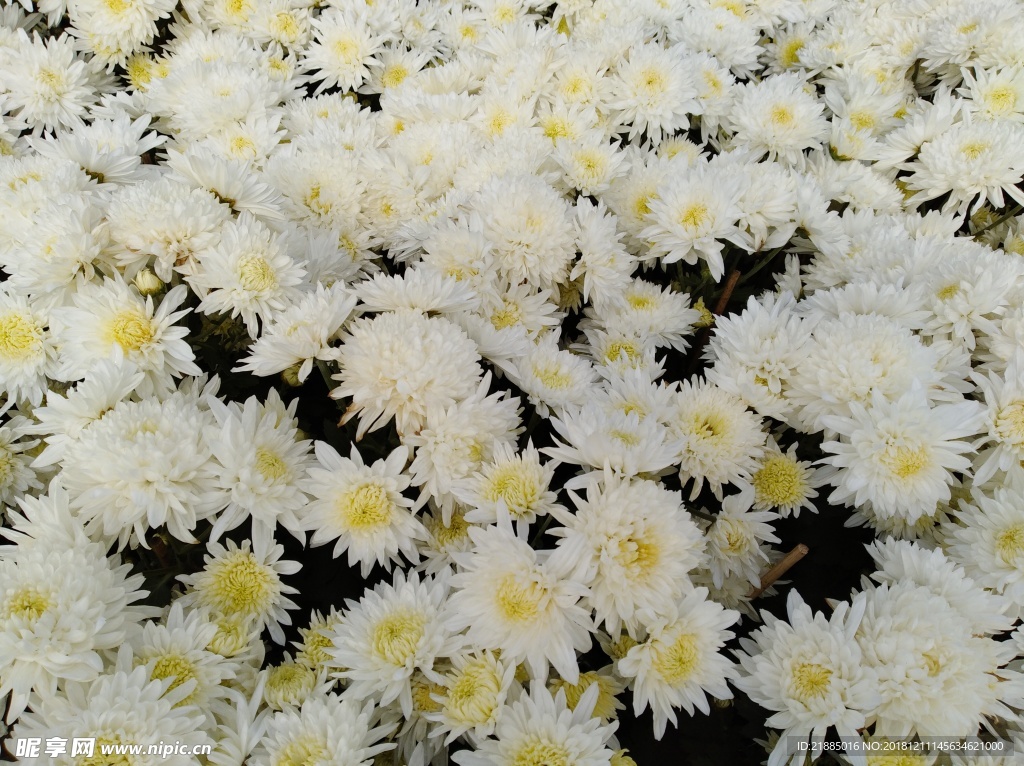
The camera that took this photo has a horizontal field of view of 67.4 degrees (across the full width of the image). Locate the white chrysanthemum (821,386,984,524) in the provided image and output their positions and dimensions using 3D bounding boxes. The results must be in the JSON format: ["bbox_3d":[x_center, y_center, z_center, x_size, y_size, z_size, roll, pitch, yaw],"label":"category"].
[{"bbox_3d":[0.285,0.053,0.560,0.110,0.050,0.110,0,60,0],"label":"white chrysanthemum"}]

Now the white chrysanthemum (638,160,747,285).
[{"bbox_3d":[0.135,-0.121,0.570,0.085,0.046,0.085,-3,73,14],"label":"white chrysanthemum"}]

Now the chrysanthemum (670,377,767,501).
[{"bbox_3d":[0.154,0.042,0.575,0.076,0.046,0.076,-2,60,2],"label":"chrysanthemum"}]

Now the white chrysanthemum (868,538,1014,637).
[{"bbox_3d":[0.245,0.123,0.440,0.081,0.042,0.081,30,37,32],"label":"white chrysanthemum"}]

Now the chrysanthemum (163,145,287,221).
[{"bbox_3d":[-0.282,-0.196,0.760,0.108,0.108,0.055,12,78,-13],"label":"chrysanthemum"}]

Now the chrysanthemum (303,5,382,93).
[{"bbox_3d":[-0.214,-0.421,0.970,0.102,0.045,0.102,7,75,-7],"label":"chrysanthemum"}]

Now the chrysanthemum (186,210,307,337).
[{"bbox_3d":[-0.233,-0.095,0.680,0.100,0.045,0.100,4,74,-14],"label":"chrysanthemum"}]

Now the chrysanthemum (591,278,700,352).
[{"bbox_3d":[0.113,-0.055,0.650,0.090,0.048,0.090,2,37,-2],"label":"chrysanthemum"}]

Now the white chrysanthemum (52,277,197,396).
[{"bbox_3d":[-0.251,-0.029,0.500,0.089,0.045,0.089,6,62,-27],"label":"white chrysanthemum"}]

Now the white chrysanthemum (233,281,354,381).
[{"bbox_3d":[-0.143,-0.034,0.510,0.088,0.046,0.088,-30,39,-12],"label":"white chrysanthemum"}]

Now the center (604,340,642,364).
[{"bbox_3d":[0.094,-0.025,0.655,0.032,0.014,0.032,0,44,0],"label":"center"}]

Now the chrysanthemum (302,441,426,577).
[{"bbox_3d":[-0.087,0.074,0.455,0.079,0.036,0.079,0,69,-11],"label":"chrysanthemum"}]

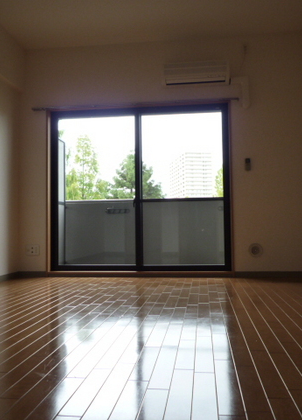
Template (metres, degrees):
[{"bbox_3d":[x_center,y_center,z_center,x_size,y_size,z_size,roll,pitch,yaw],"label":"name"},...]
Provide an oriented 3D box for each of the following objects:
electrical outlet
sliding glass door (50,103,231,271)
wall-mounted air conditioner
[{"bbox_3d":[-1.331,0.454,4.548,0.166,0.123,0.012,-1,-3,7],"label":"electrical outlet"},{"bbox_3d":[-0.145,-0.239,4.560,2.023,1.829,0.100,-1,-3,7],"label":"sliding glass door"},{"bbox_3d":[0.490,-1.429,4.314,0.675,0.223,0.190,-1,-3,7],"label":"wall-mounted air conditioner"}]

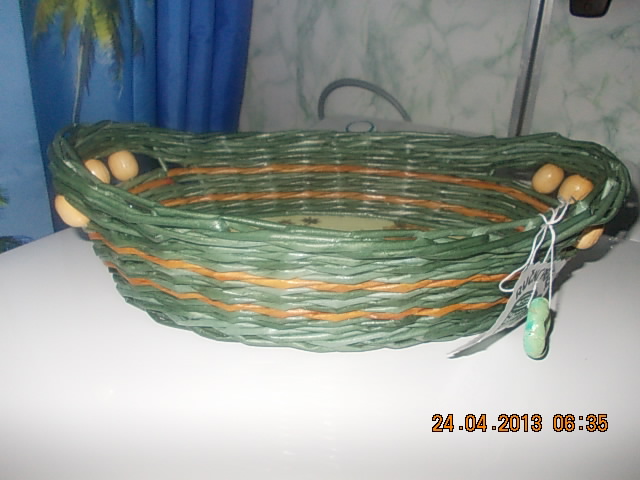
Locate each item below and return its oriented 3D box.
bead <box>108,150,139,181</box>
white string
[{"bbox_3d":[-0.134,-0.051,0.353,0.021,0.021,0.021,2,24,0],"label":"bead"},{"bbox_3d":[0.127,0.007,0.307,0.042,0.060,0.030,2,24,0],"label":"white string"}]

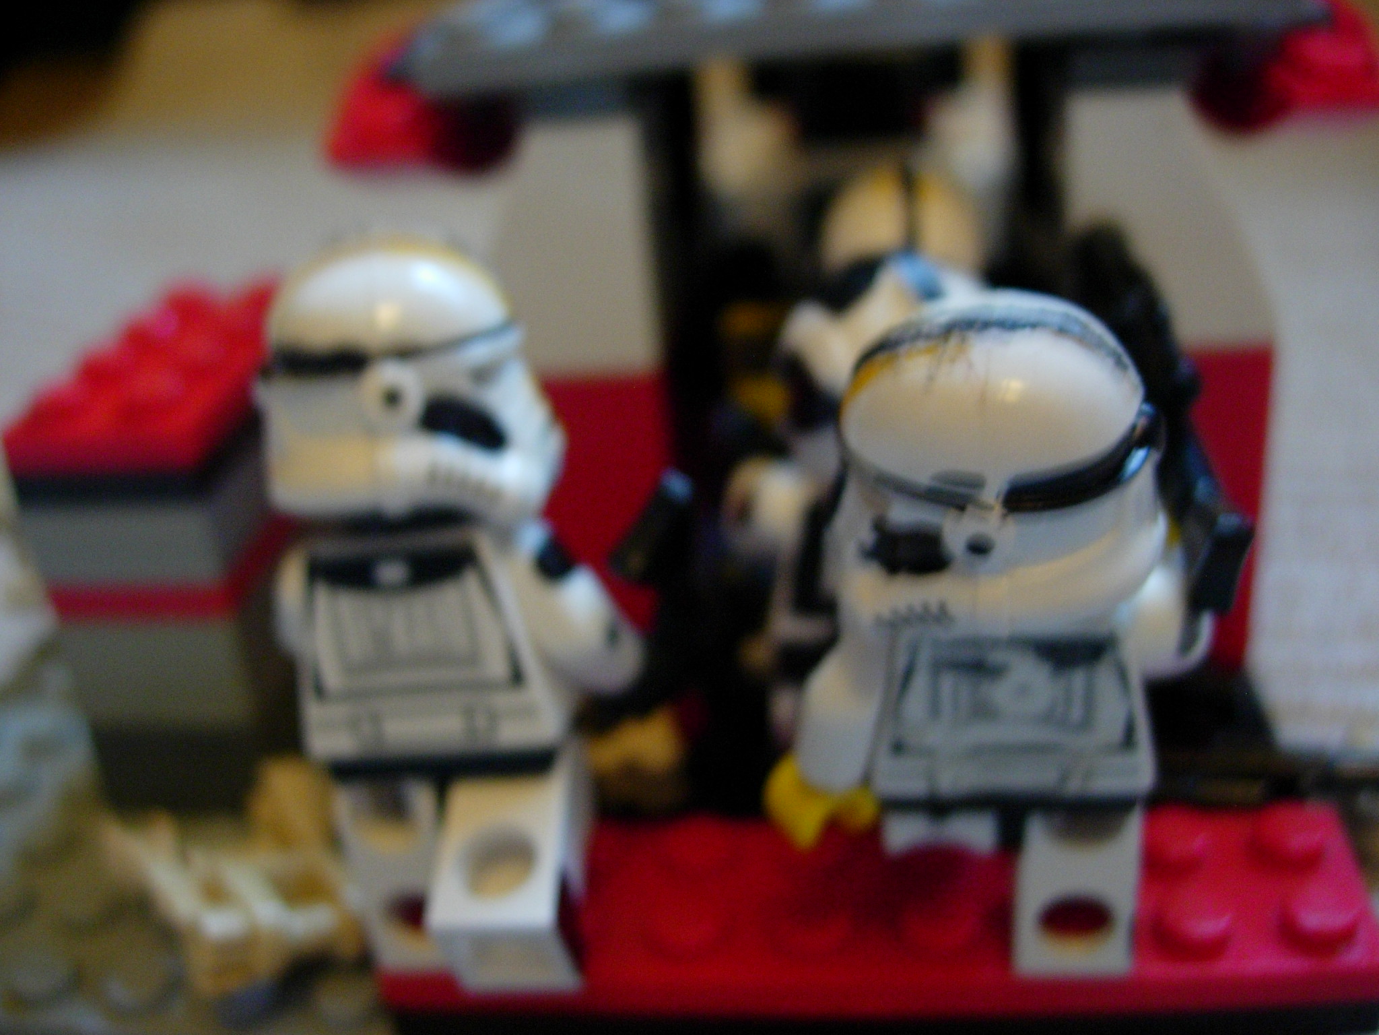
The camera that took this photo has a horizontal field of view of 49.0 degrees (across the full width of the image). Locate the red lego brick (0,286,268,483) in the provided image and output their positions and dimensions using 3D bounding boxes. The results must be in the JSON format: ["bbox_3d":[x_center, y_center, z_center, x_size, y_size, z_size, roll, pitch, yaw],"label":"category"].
[{"bbox_3d":[-0.045,-0.012,0.132,0.016,0.005,0.033,-1,24,5],"label":"red lego brick"}]

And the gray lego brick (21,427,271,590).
[{"bbox_3d":[-0.044,-0.004,0.136,0.016,0.006,0.032,-1,24,5],"label":"gray lego brick"}]

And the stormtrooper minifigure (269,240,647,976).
[{"bbox_3d":[-0.013,0.006,0.090,0.022,0.042,0.018,-3,21,6],"label":"stormtrooper minifigure"}]

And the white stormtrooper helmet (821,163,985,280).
[{"bbox_3d":[0.018,-0.021,0.125,0.014,0.015,0.016,-1,24,5],"label":"white stormtrooper helmet"}]

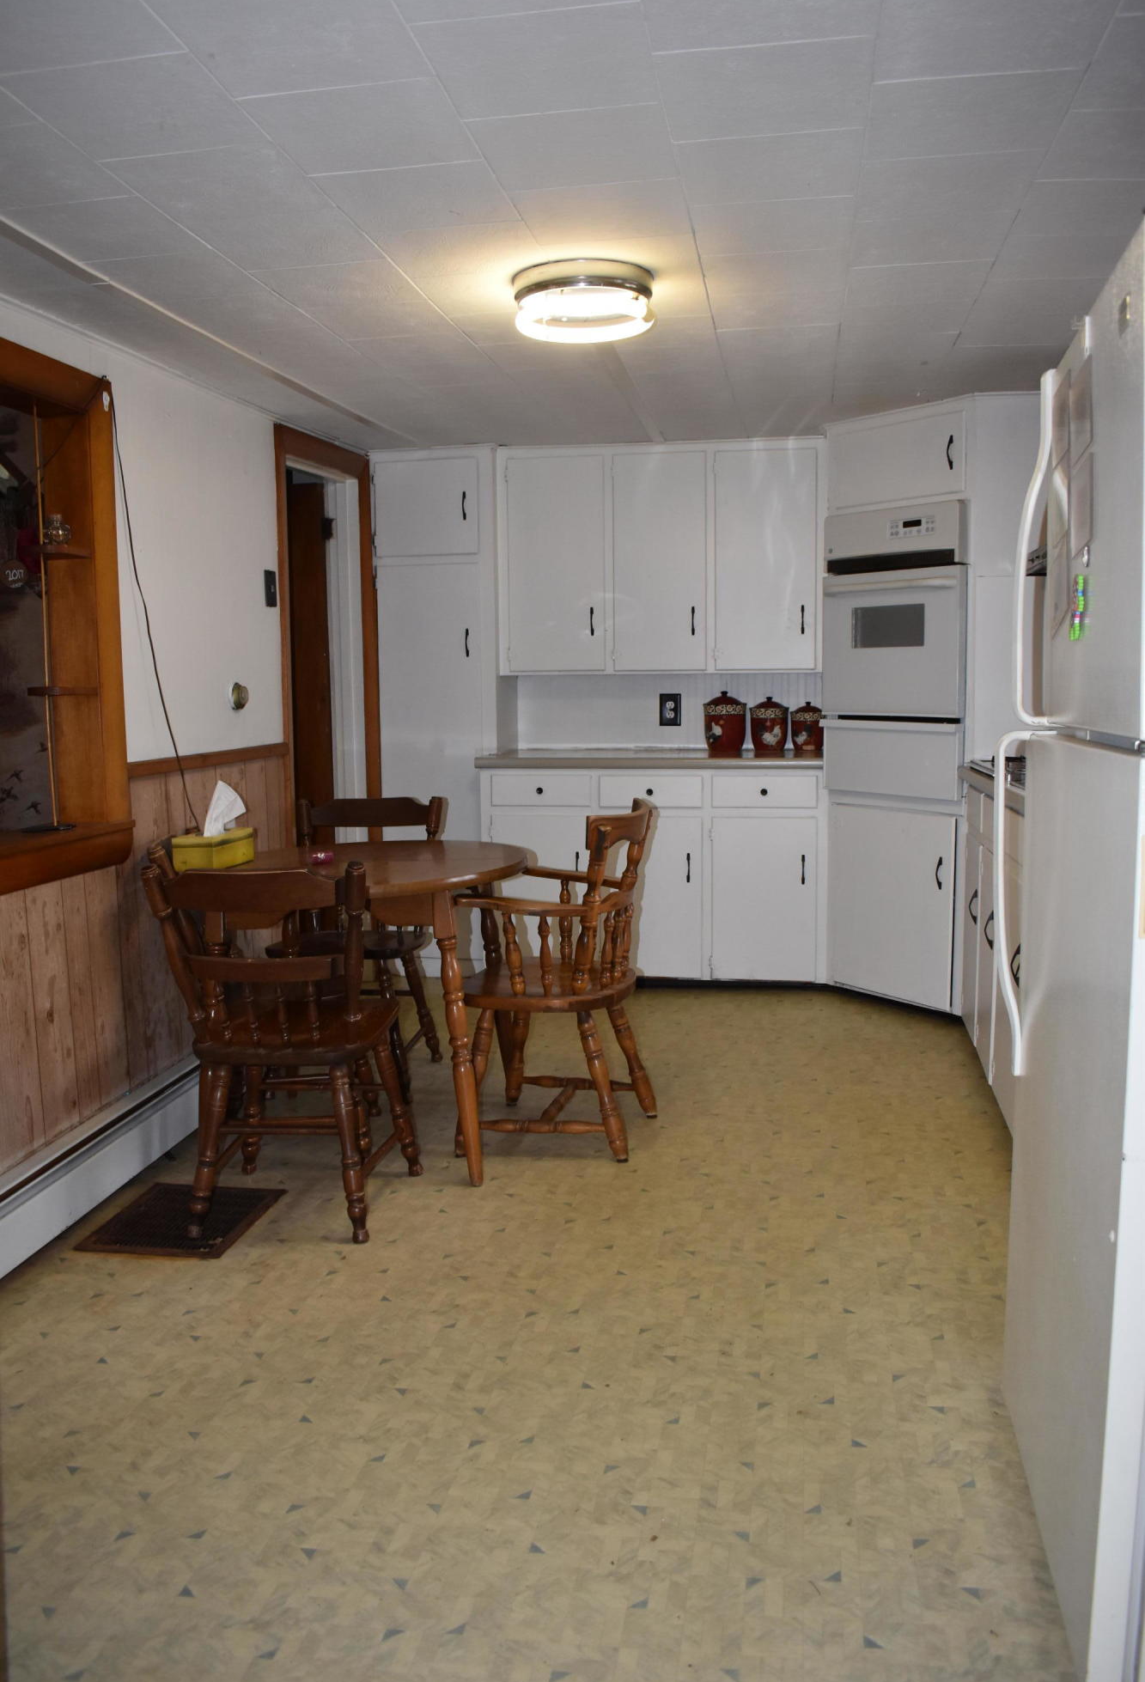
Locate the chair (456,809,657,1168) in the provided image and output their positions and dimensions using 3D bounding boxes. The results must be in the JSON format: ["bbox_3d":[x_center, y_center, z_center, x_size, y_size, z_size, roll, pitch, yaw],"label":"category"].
[{"bbox_3d":[-0.043,0.341,3.302,0.480,0.865,0.570,1,7,13],"label":"chair"}]

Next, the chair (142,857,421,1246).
[{"bbox_3d":[-0.627,0.433,2.948,0.490,0.855,0.520,0,8,7],"label":"chair"}]

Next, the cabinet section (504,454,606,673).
[{"bbox_3d":[-0.042,-1.087,5.147,0.395,0.824,0.300,1,7,10],"label":"cabinet section"}]

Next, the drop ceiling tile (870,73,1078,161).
[{"bbox_3d":[0.621,-1.145,2.028,0.307,0.015,0.304,0,7,10],"label":"drop ceiling tile"}]

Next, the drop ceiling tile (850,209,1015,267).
[{"bbox_3d":[0.709,-1.216,2.595,0.292,0.020,0.307,1,8,10],"label":"drop ceiling tile"}]

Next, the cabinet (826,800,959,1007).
[{"bbox_3d":[1.275,0.209,4.655,0.450,0.690,0.590,-6,9,-35],"label":"cabinet"}]

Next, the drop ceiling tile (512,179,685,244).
[{"bbox_3d":[0.060,-1.185,2.419,0.307,0.015,0.304,0,7,10],"label":"drop ceiling tile"}]

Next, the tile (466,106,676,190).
[{"bbox_3d":[0.009,-1.147,2.125,0.307,0.015,0.304,0,7,10],"label":"tile"}]

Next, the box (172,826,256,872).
[{"bbox_3d":[-0.904,0.023,3.261,0.112,0.080,0.218,1,8,14],"label":"box"}]

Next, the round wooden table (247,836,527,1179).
[{"bbox_3d":[-0.539,0.416,3.337,0.875,0.730,0.875,-1,7,0],"label":"round wooden table"}]

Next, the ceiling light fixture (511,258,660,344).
[{"bbox_3d":[0.027,-1.182,2.845,0.314,0.100,0.314,-1,7,0],"label":"ceiling light fixture"}]

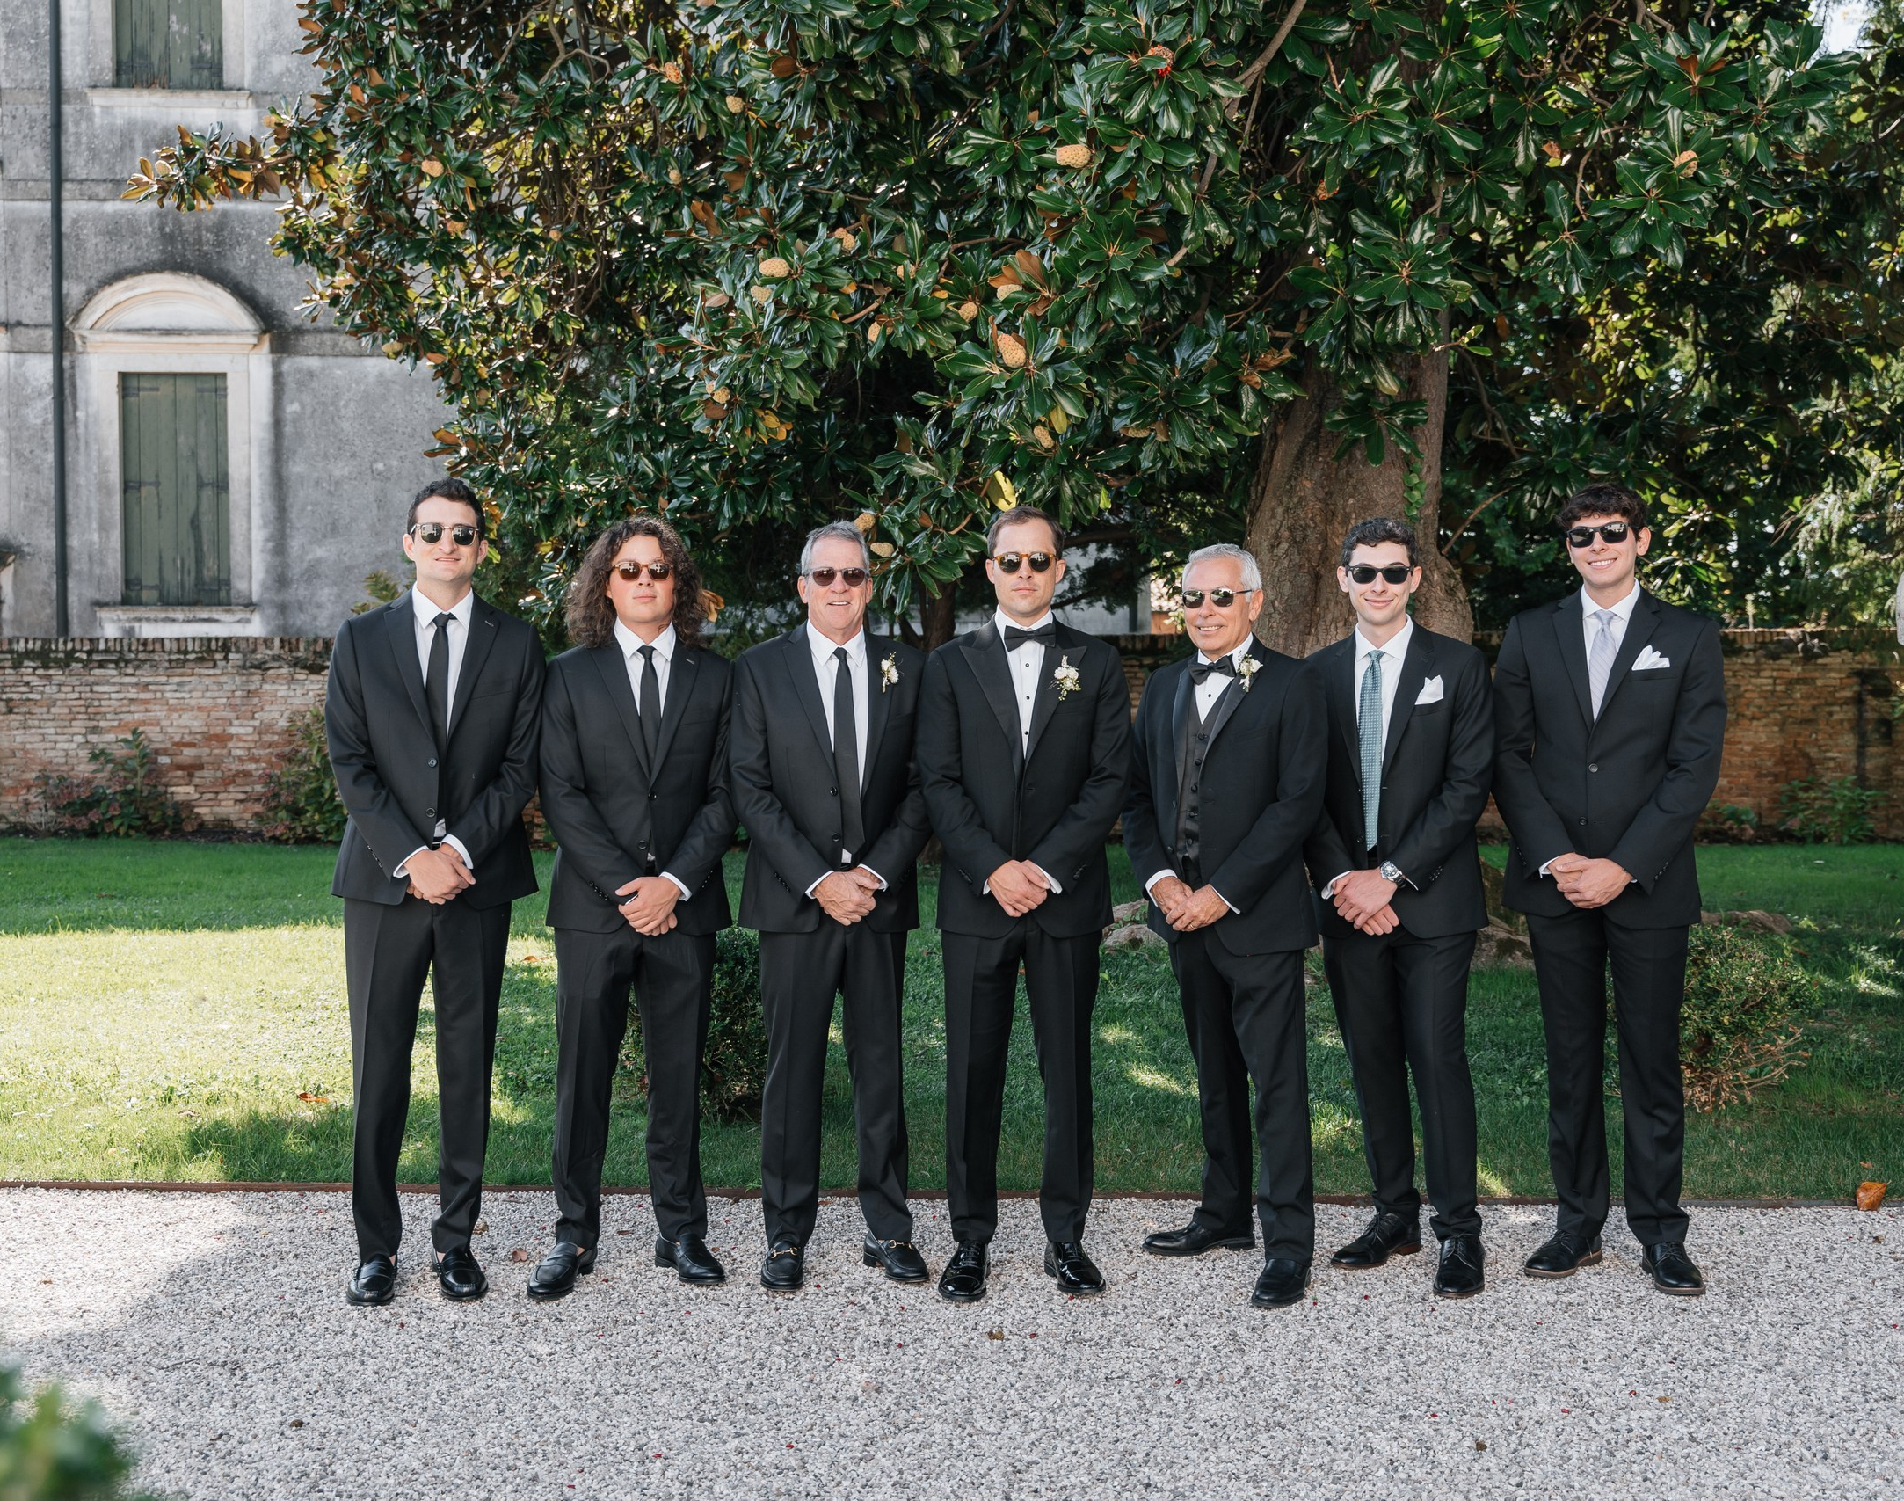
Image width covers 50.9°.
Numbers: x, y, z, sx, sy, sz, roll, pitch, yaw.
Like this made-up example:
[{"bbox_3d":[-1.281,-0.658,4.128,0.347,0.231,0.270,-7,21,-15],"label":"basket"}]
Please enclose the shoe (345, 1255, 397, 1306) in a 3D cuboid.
[{"bbox_3d":[-1.345,1.191,4.627,0.105,0.100,0.290,0,2,-5],"label":"shoe"}]

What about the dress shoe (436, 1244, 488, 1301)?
[{"bbox_3d":[-1.147,1.187,4.658,0.106,0.105,0.298,-1,1,-24],"label":"dress shoe"}]

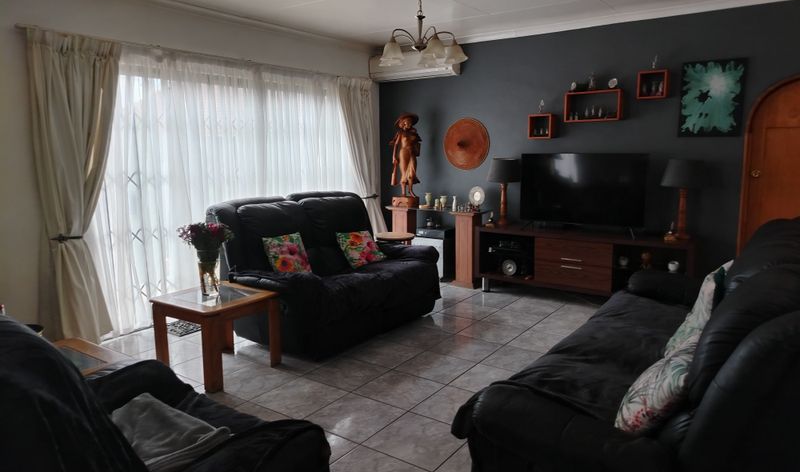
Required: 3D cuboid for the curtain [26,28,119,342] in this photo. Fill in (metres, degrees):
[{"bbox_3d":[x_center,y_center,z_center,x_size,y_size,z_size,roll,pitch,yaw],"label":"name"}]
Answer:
[{"bbox_3d":[-2.224,-0.298,4.004,0.160,2.195,0.636,6,11,35],"label":"curtain"}]

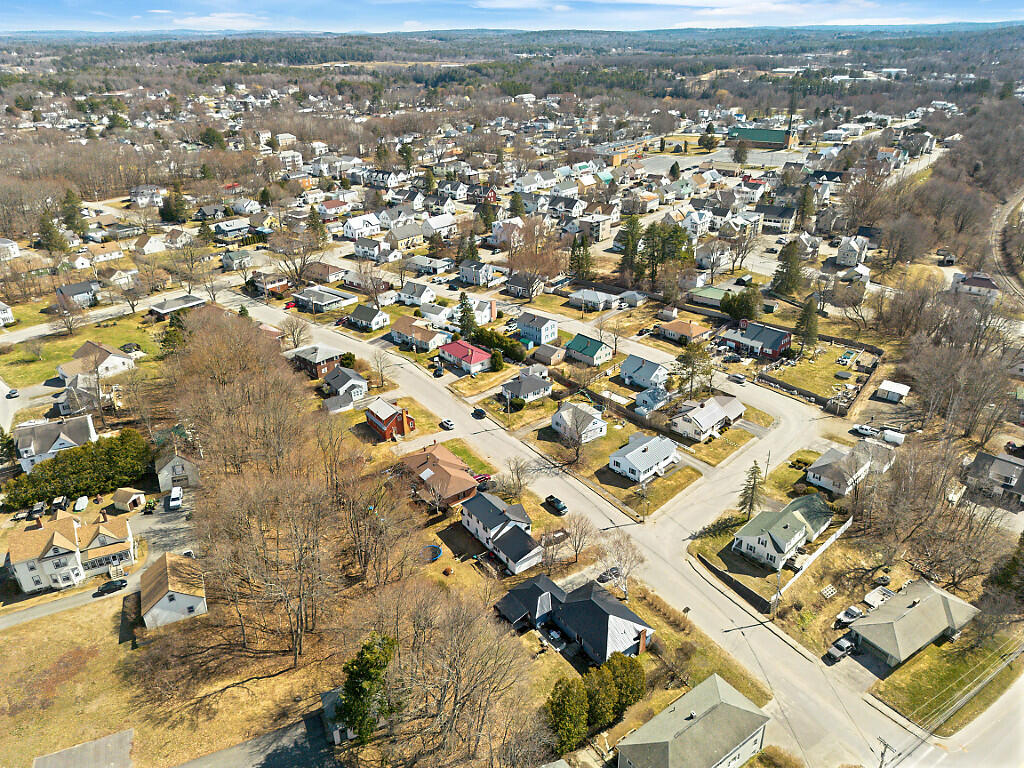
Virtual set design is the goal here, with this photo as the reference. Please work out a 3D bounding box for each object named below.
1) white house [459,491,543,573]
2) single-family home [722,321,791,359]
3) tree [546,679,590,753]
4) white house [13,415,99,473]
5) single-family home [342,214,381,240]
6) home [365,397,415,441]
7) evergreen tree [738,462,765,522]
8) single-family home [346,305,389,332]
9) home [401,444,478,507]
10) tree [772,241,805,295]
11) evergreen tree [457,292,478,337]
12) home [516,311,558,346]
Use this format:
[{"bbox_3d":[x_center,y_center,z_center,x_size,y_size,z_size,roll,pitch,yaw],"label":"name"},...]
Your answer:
[{"bbox_3d":[-0.760,26.940,135.700,9.800,6.800,18.500,-18,32,-32],"label":"white house"},{"bbox_3d":[75.270,-13.870,219.030,17.700,5.600,9.700,17,31,31],"label":"single-family home"},{"bbox_3d":[7.770,46.340,99.520,5.760,12.420,5.760,-1,26,0],"label":"tree"},{"bbox_3d":[-109.340,13.810,171.120,15.350,10.500,9.090,-13,29,-22],"label":"white house"},{"bbox_3d":[-77.170,-81.230,363.920,10.100,9.390,16.060,21,33,36],"label":"single-family home"},{"bbox_3d":[-29.800,7.610,174.530,9.000,6.800,10.800,-19,32,-33],"label":"home"},{"bbox_3d":[47.390,21.080,139.850,4.800,13.600,4.800,0,26,0],"label":"evergreen tree"},{"bbox_3d":[-46.900,-22.650,235.980,11.100,6.200,8.100,19,32,33],"label":"single-family home"},{"bbox_3d":[-15.540,19.040,153.470,10.400,5.100,19.600,-17,31,-31],"label":"home"},{"bbox_3d":[103.000,-43.450,262.490,9.000,19.800,9.000,0,26,0],"label":"tree"},{"bbox_3d":[-14.180,-22.140,226.210,6.200,14.000,6.200,0,26,0],"label":"evergreen tree"},{"bbox_3d":[8.710,-18.970,237.260,10.810,7.580,7.980,22,35,39],"label":"home"}]

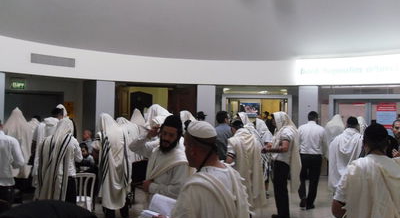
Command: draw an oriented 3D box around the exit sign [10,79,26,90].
[{"bbox_3d":[-4.488,-0.598,10.000,0.360,0.210,0.060,1,-2,-14],"label":"exit sign"}]

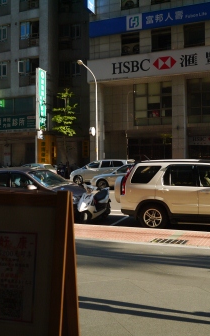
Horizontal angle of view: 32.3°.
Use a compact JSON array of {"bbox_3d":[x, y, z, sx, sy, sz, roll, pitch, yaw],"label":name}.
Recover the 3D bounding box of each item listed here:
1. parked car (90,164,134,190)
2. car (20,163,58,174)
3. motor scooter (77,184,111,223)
[{"bbox_3d":[1.420,0.473,19.500,4.500,1.460,1.730,0,0,22],"label":"parked car"},{"bbox_3d":[-5.400,0.507,25.200,4.250,1.460,1.690,0,0,22],"label":"car"},{"bbox_3d":[-0.280,0.982,10.400,0.700,1.100,1.800,0,0,25],"label":"motor scooter"}]

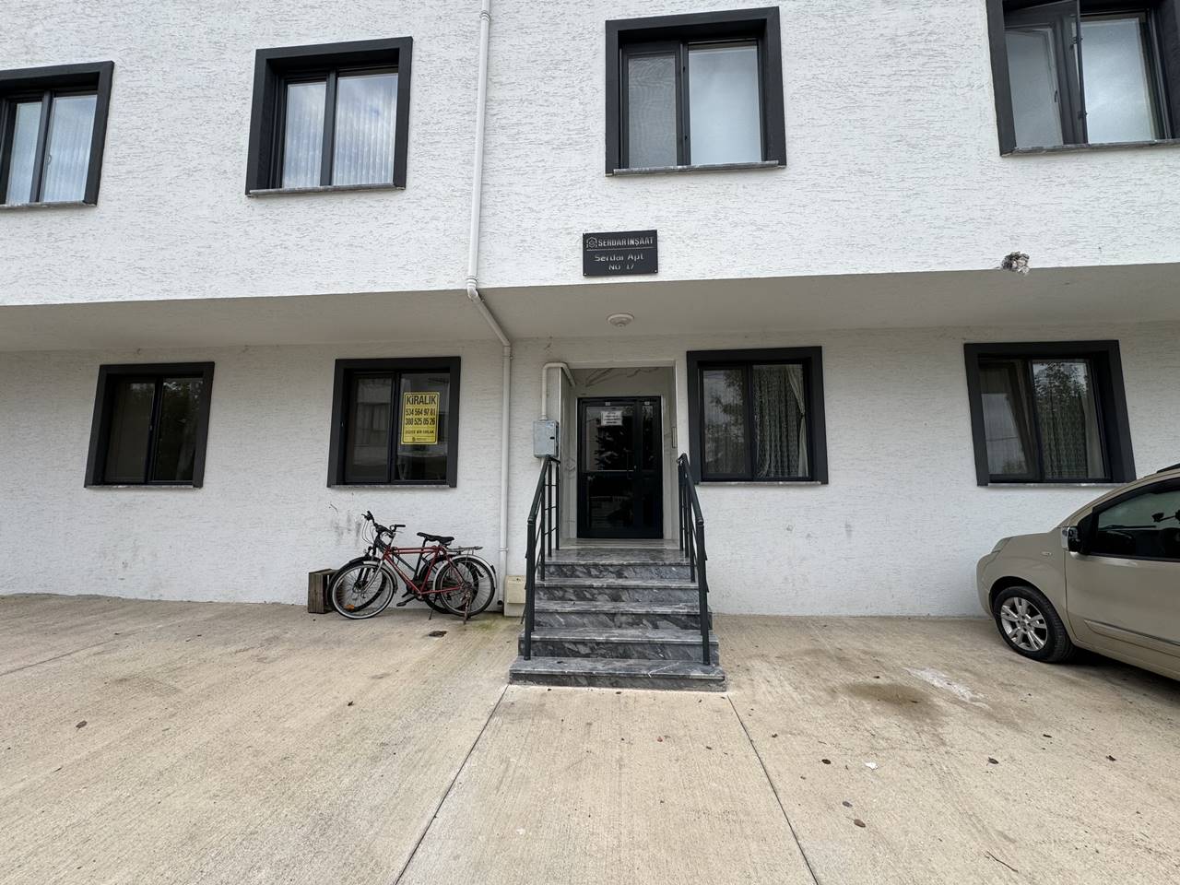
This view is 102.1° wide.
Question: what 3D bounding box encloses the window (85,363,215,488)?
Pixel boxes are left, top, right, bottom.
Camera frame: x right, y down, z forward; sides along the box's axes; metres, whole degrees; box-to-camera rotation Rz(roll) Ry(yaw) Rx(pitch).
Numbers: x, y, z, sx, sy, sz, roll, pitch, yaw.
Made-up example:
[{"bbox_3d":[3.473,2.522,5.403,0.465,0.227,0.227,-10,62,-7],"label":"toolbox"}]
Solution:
[{"bbox_3d":[-5.799,-0.223,6.401,1.650,1.659,0.200,0,-7,4],"label":"window"}]

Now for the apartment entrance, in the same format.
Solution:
[{"bbox_3d":[0.425,0.352,6.868,1.210,2.022,0.090,0,-7,4],"label":"apartment entrance"}]

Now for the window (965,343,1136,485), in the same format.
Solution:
[{"bbox_3d":[5.234,-0.326,5.540,1.665,1.657,0.200,0,-7,4],"label":"window"}]

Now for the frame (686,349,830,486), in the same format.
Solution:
[{"bbox_3d":[1.991,-0.308,5.795,1.593,1.639,0.200,0,-7,4],"label":"frame"}]

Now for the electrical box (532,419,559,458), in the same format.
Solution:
[{"bbox_3d":[-0.532,-0.023,5.815,0.256,0.434,0.190,0,-7,4],"label":"electrical box"}]

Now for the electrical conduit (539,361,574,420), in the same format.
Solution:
[{"bbox_3d":[-0.397,-0.573,6.342,0.293,0.733,0.990,0,-7,4],"label":"electrical conduit"}]

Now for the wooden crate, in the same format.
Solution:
[{"bbox_3d":[-3.144,1.760,5.685,0.211,0.448,0.350,0,-7,4],"label":"wooden crate"}]

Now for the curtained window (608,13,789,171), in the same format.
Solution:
[{"bbox_3d":[0.997,-3.354,4.671,1.672,1.657,0.200,0,-7,4],"label":"curtained window"}]

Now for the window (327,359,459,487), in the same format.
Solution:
[{"bbox_3d":[-2.463,-0.248,6.140,1.663,1.655,0.200,0,-7,4],"label":"window"}]

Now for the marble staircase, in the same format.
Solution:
[{"bbox_3d":[0.271,1.501,4.513,1.527,0.722,2.233,0,-7,4],"label":"marble staircase"}]

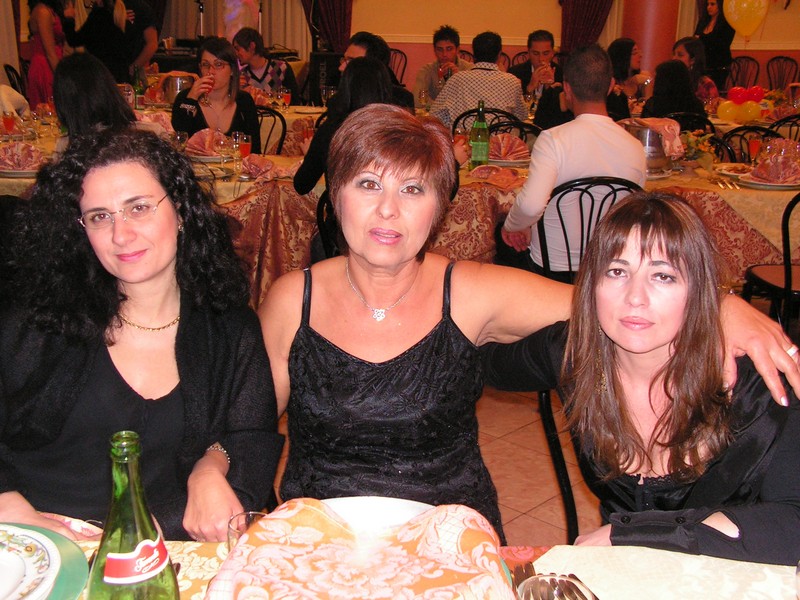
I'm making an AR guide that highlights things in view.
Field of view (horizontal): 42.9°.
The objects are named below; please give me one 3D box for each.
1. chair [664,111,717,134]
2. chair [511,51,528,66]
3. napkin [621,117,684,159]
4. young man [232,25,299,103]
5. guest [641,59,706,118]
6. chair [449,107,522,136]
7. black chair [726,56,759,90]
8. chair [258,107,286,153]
[{"bbox_3d":[1.631,-0.701,6.119,0.420,0.880,0.480,1,16,0],"label":"chair"},{"bbox_3d":[1.592,-2.627,12.782,0.420,0.900,0.480,2,16,6],"label":"chair"},{"bbox_3d":[1.081,-0.699,4.373,0.280,0.160,0.190,1,16,0],"label":"napkin"},{"bbox_3d":[-0.970,-1.266,7.201,0.520,1.290,0.720,5,16,15],"label":"young man"},{"bbox_3d":[1.537,-0.814,5.925,0.450,1.170,0.720,2,16,5],"label":"guest"},{"bbox_3d":[0.494,-0.653,5.814,0.420,0.900,0.500,2,16,4],"label":"chair"},{"bbox_3d":[4.264,-2.530,12.554,0.420,0.900,0.480,2,16,0],"label":"black chair"},{"bbox_3d":[-0.856,-0.730,6.138,0.420,0.890,0.480,2,16,0],"label":"chair"}]

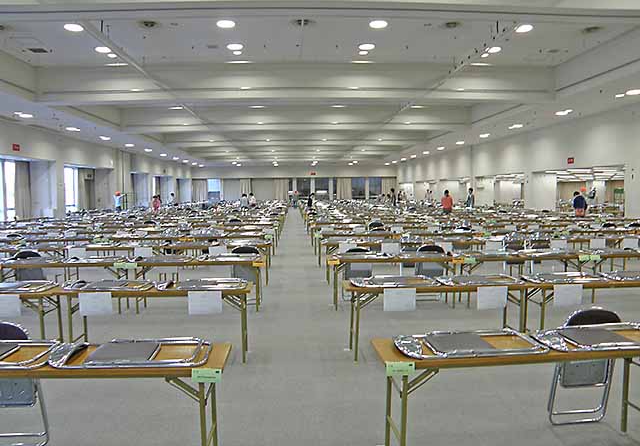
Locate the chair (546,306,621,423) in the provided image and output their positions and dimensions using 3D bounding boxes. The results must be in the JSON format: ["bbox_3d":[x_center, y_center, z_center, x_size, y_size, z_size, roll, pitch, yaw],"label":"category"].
[{"bbox_3d":[1.860,0.995,3.371,0.450,0.850,0.340,0,4,-5],"label":"chair"}]

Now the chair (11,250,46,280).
[{"bbox_3d":[-4.170,0.800,6.850,0.450,0.840,0.440,-1,4,-3],"label":"chair"}]

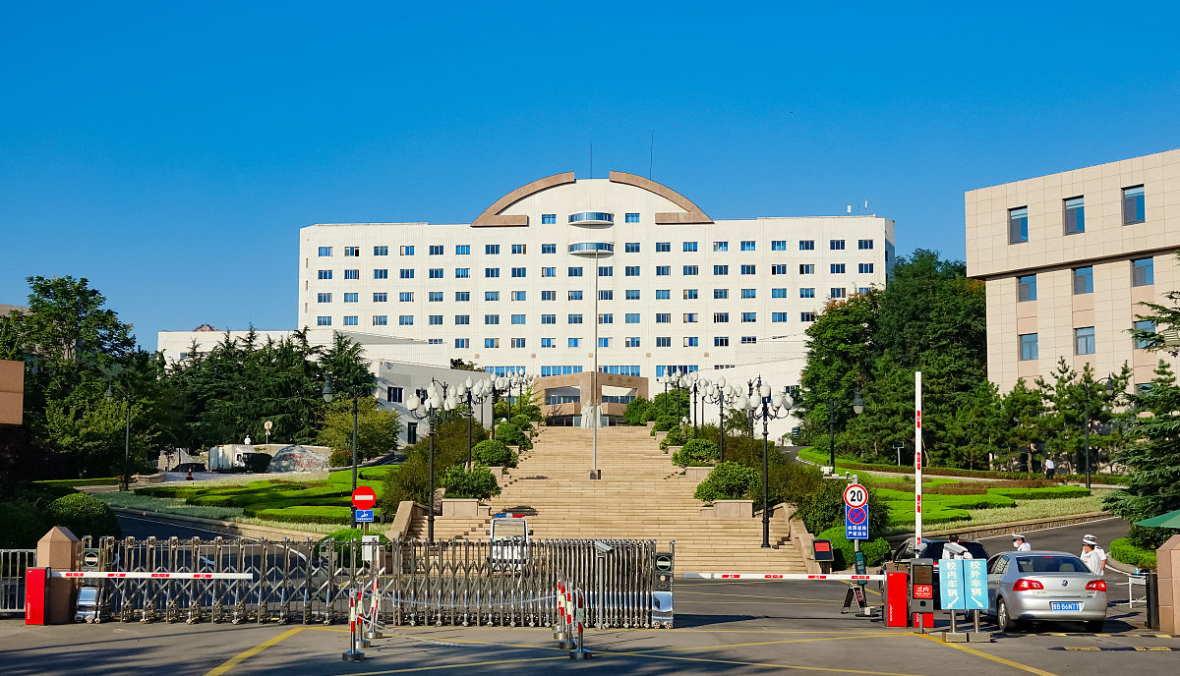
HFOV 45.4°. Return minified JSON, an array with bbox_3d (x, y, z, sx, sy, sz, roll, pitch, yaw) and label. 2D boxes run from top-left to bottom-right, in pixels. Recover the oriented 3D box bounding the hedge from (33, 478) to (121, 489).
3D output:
[{"bbox_3d":[-30.929,8.748,85.000,5.400,0.500,1.000,0,-7,0],"label":"hedge"}]

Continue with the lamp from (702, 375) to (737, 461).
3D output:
[{"bbox_3d":[6.218,4.784,66.840,1.900,5.920,1.900,0,-7,0],"label":"lamp"}]

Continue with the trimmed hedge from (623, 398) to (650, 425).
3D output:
[{"bbox_3d":[4.602,7.164,136.000,2.700,2.800,2.600,0,-7,0],"label":"trimmed hedge"}]

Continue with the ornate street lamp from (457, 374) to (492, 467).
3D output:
[{"bbox_3d":[-5.794,4.839,68.289,1.920,5.958,1.920,0,-7,0],"label":"ornate street lamp"}]

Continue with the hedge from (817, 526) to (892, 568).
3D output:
[{"bbox_3d":[9.202,7.344,49.300,2.700,1.600,1.900,0,-7,0],"label":"hedge"}]

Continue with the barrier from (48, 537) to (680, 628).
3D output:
[{"bbox_3d":[-4.148,4.625,26.600,11.300,1.630,0.600,0,-7,2],"label":"barrier"}]

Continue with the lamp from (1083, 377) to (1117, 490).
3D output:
[{"bbox_3d":[27.235,4.970,75.500,1.680,6.281,0.450,0,-7,0],"label":"lamp"}]

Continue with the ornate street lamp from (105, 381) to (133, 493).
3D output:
[{"bbox_3d":[-26.359,5.497,79.000,1.500,6.167,0.450,0,-7,0],"label":"ornate street lamp"}]

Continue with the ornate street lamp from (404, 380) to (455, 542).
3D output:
[{"bbox_3d":[-5.775,4.588,51.500,1.920,5.927,1.920,0,-7,0],"label":"ornate street lamp"}]

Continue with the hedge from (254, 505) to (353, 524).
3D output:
[{"bbox_3d":[-11.894,7.452,59.500,4.600,0.650,2.600,0,-7,0],"label":"hedge"}]

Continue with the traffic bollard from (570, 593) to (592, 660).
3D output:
[{"bbox_3d":[-0.131,4.231,20.857,0.320,1.000,0.320,0,-7,0],"label":"traffic bollard"}]

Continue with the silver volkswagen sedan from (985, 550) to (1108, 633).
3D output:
[{"bbox_3d":[8.319,4.713,26.634,1.770,1.460,4.540,0,-7,2],"label":"silver volkswagen sedan"}]

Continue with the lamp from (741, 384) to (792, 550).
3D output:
[{"bbox_3d":[6.238,4.502,50.341,1.900,5.930,1.900,0,-7,0],"label":"lamp"}]

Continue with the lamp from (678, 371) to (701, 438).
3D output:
[{"bbox_3d":[6.370,4.995,85.078,1.920,5.956,1.920,0,-7,0],"label":"lamp"}]

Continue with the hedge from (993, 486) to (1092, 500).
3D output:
[{"bbox_3d":[22.443,7.693,70.000,4.900,0.650,2.400,1,-7,-12],"label":"hedge"}]

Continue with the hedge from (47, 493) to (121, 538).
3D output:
[{"bbox_3d":[-16.872,6.411,47.000,2.500,2.400,2.500,0,-7,0],"label":"hedge"}]

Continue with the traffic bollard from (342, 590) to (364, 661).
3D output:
[{"bbox_3d":[-3.490,4.233,20.857,0.320,1.000,0.320,0,-7,0],"label":"traffic bollard"}]

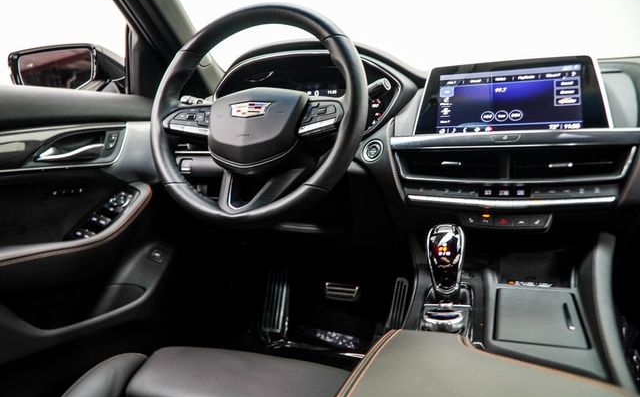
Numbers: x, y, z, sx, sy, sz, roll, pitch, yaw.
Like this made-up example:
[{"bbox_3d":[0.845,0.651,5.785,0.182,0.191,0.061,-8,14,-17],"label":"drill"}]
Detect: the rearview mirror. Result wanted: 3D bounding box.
[{"bbox_3d":[-0.562,-0.277,1.112,0.245,0.132,0.125,-1,13,8],"label":"rearview mirror"}]

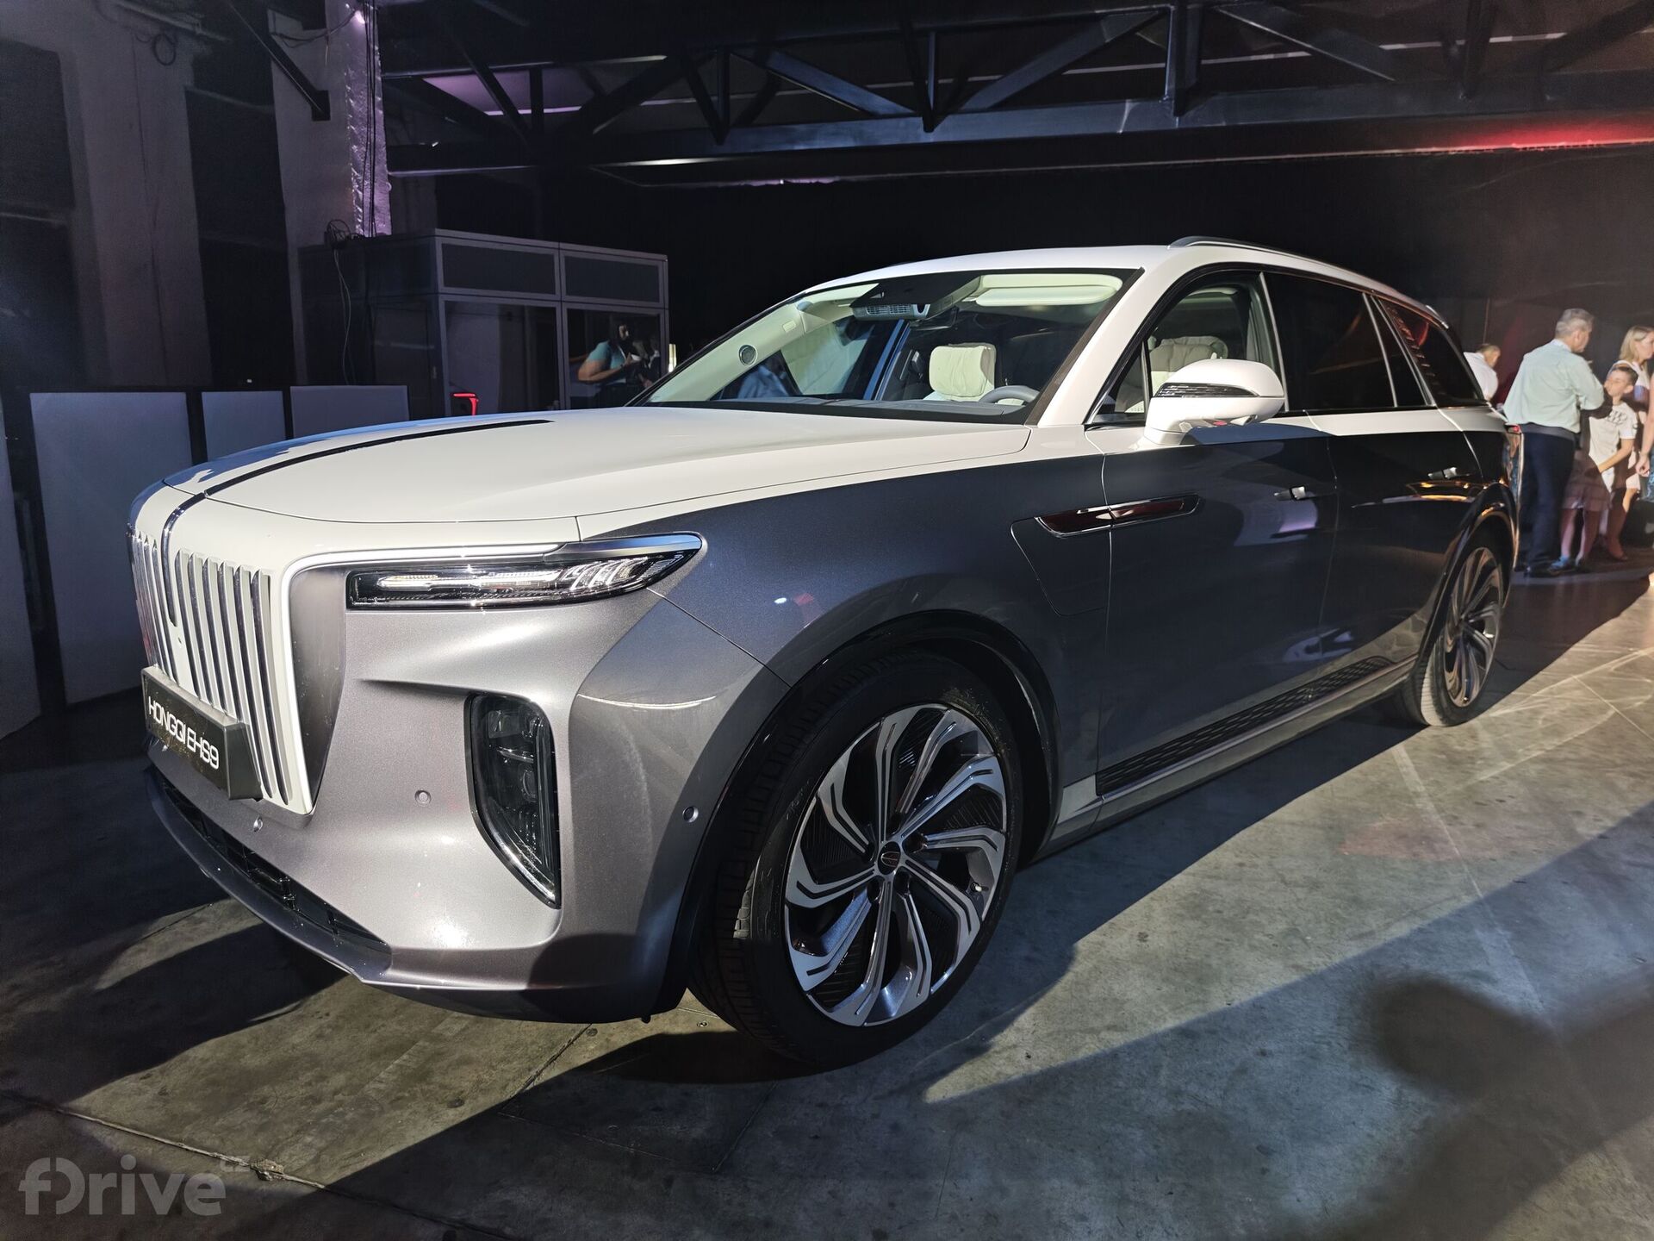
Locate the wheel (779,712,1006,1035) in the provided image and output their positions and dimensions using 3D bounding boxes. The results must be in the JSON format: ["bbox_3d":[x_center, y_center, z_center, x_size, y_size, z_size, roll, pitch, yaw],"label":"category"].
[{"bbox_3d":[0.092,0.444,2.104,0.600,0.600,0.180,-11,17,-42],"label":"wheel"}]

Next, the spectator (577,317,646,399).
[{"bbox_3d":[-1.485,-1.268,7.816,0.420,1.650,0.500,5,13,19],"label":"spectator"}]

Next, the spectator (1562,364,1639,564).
[{"bbox_3d":[5.594,-1.120,7.971,0.360,1.420,0.420,-3,13,-14],"label":"spectator"}]

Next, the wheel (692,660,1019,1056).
[{"bbox_3d":[0.061,0.438,2.137,0.770,0.770,0.275,-11,17,-42],"label":"wheel"}]

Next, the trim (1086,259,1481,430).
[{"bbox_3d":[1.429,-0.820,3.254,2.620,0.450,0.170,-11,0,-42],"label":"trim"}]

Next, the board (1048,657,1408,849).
[{"bbox_3d":[1.227,0.292,3.122,2.080,0.190,0.140,-11,16,-42],"label":"board"}]

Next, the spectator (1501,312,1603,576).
[{"bbox_3d":[5.007,-1.199,7.510,0.420,1.760,0.560,-3,13,-14],"label":"spectator"}]

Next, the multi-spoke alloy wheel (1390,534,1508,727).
[{"bbox_3d":[2.337,0.009,4.213,0.770,0.770,0.275,-11,16,-42],"label":"multi-spoke alloy wheel"}]

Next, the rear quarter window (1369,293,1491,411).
[{"bbox_3d":[2.171,-0.965,3.955,0.150,0.410,0.800,-10,2,44],"label":"rear quarter window"}]

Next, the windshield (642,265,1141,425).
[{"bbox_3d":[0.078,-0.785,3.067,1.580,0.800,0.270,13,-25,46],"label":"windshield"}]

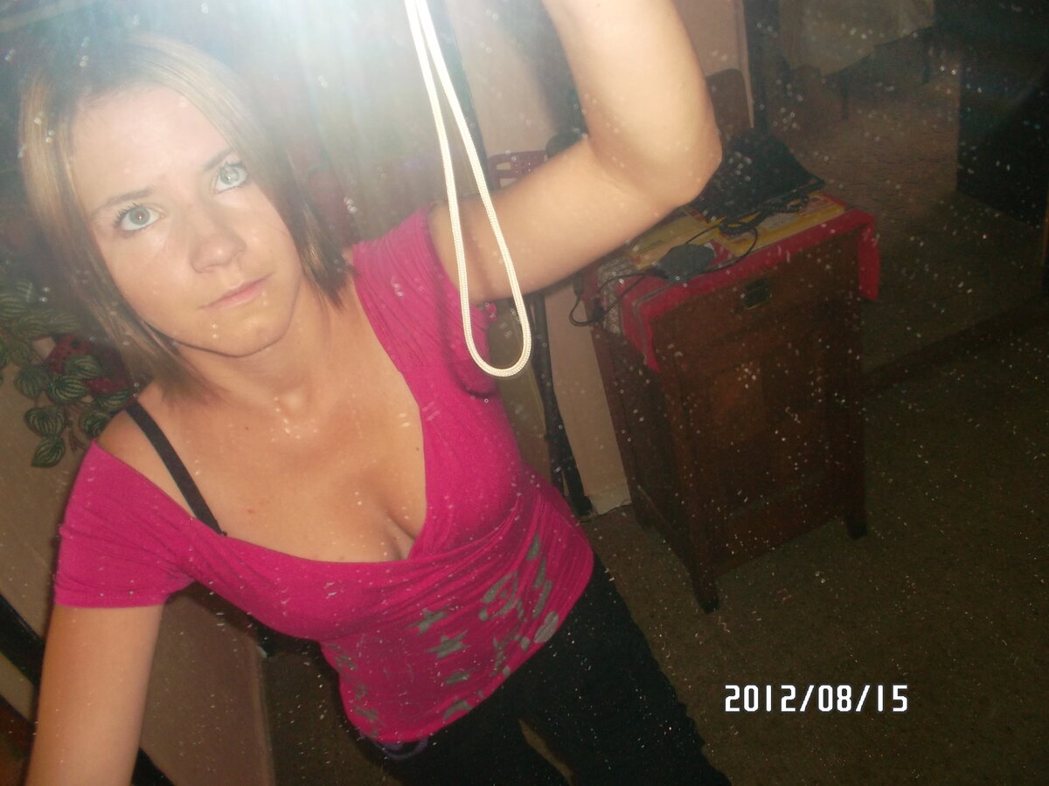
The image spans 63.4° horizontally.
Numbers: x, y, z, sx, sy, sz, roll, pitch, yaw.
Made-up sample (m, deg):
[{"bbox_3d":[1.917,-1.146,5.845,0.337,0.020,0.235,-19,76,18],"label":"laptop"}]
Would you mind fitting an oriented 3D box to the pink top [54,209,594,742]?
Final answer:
[{"bbox_3d":[-0.168,0.150,0.841,0.470,0.500,0.240,-33,39,-9],"label":"pink top"}]

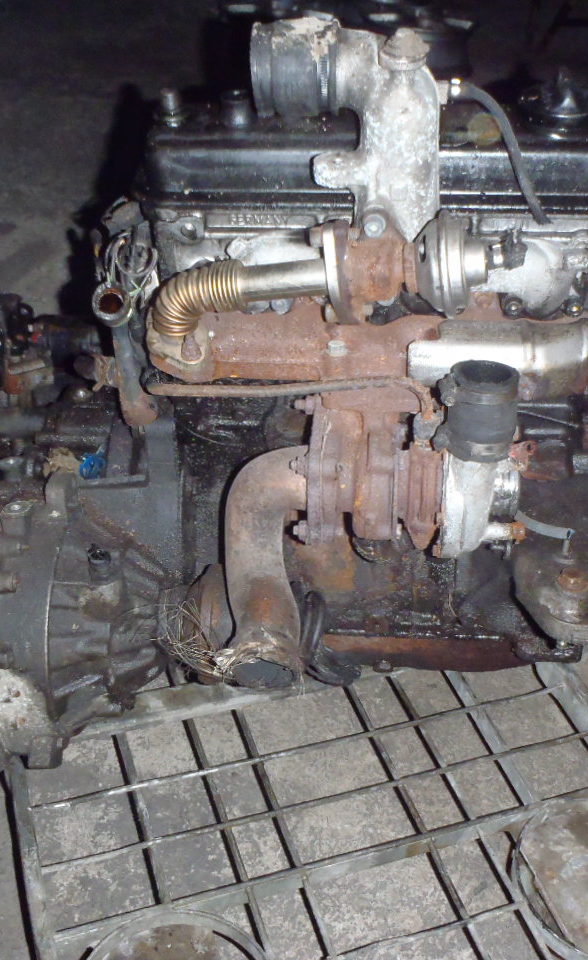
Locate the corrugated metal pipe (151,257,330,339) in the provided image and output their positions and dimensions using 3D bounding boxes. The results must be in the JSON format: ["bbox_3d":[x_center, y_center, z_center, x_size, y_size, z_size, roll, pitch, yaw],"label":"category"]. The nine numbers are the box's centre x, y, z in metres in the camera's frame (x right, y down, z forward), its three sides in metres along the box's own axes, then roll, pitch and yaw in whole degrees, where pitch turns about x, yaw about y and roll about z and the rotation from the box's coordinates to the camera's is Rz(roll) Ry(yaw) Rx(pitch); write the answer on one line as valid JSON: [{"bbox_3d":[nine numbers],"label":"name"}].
[{"bbox_3d":[-0.038,-0.131,0.727,0.127,0.066,0.046,4,34,3],"label":"corrugated metal pipe"}]

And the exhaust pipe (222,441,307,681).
[{"bbox_3d":[-0.024,0.067,0.809,0.067,0.170,0.126,2,33,0],"label":"exhaust pipe"}]

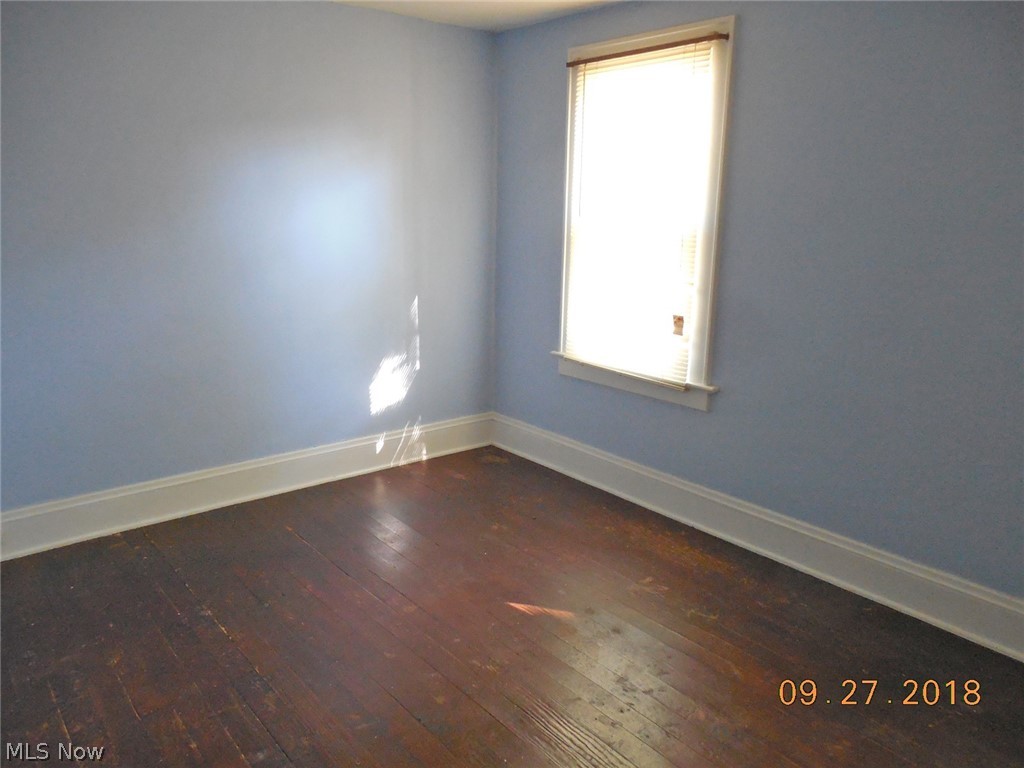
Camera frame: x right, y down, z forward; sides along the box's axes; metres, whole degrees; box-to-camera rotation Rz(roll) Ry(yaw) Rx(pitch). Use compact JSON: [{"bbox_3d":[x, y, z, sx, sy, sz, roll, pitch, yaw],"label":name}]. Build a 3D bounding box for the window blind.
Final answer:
[{"bbox_3d":[0.556,-0.760,3.422,0.070,1.433,0.830,-10,17,-38],"label":"window blind"}]

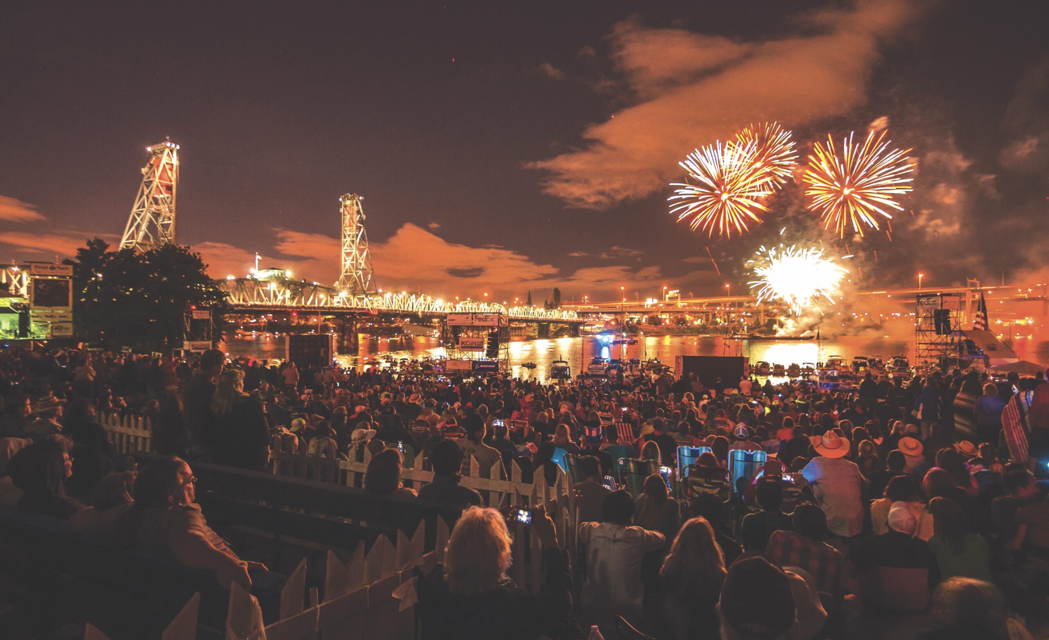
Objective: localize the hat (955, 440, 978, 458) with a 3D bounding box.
[{"bbox_3d":[6.059,1.771,7.200,0.280,0.120,0.300,15,12,16],"label":"hat"}]

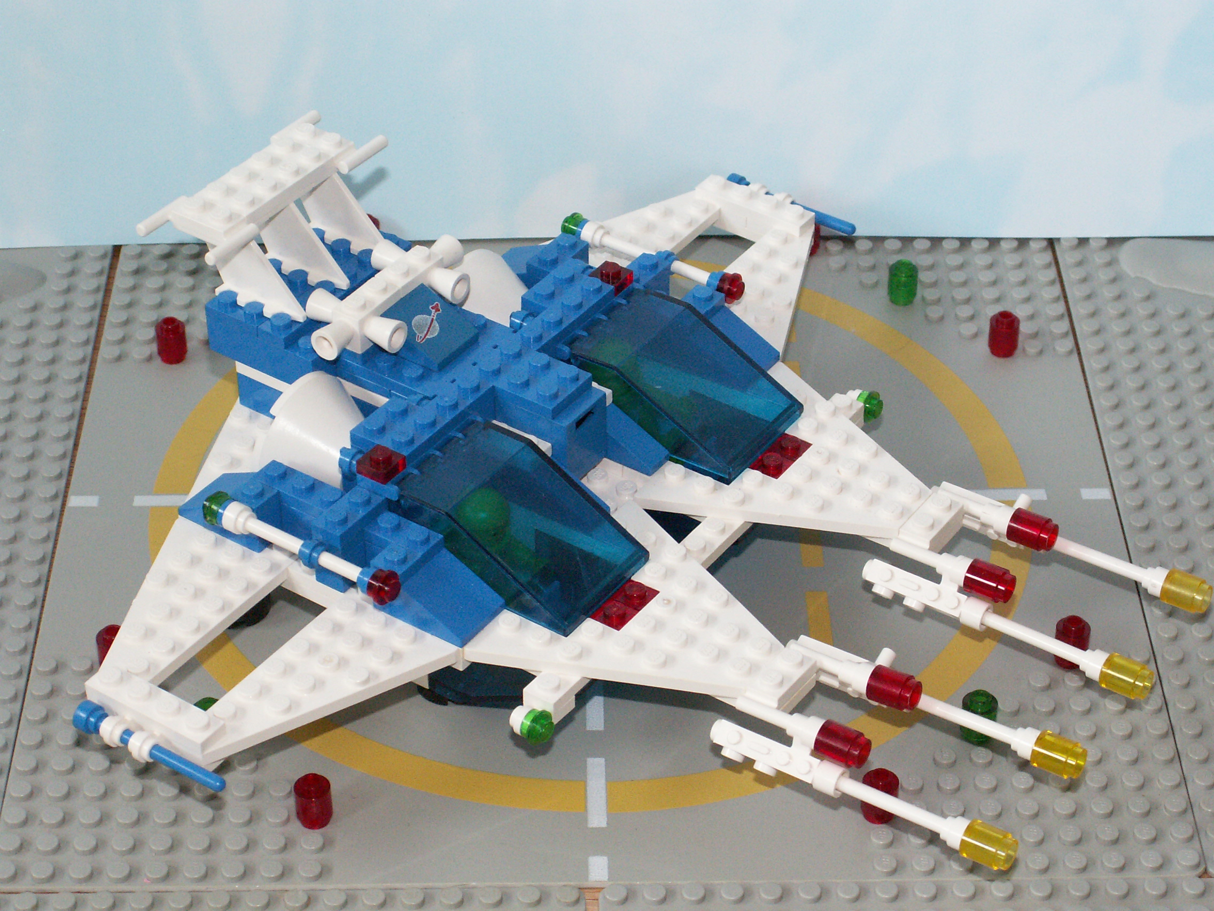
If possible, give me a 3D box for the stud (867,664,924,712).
[{"bbox_3d":[0.061,0.049,0.572,0.011,0.008,0.008,21,42,29],"label":"stud"}]

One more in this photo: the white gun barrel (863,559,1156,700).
[{"bbox_3d":[0.087,0.037,0.593,0.070,0.009,0.008,23,43,27],"label":"white gun barrel"}]

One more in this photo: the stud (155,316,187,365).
[{"bbox_3d":[-0.113,-0.030,0.703,0.008,0.011,0.008,0,38,-1],"label":"stud"}]

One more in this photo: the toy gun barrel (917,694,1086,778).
[{"bbox_3d":[0.081,0.057,0.562,0.040,0.008,0.008,20,42,28],"label":"toy gun barrel"}]

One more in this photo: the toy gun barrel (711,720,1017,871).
[{"bbox_3d":[0.051,0.069,0.552,0.069,0.009,0.009,21,42,29],"label":"toy gun barrel"}]

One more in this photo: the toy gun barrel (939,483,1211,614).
[{"bbox_3d":[0.105,0.021,0.613,0.069,0.009,0.009,21,42,29],"label":"toy gun barrel"}]

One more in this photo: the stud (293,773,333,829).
[{"bbox_3d":[-0.062,0.073,0.572,0.008,0.011,0.008,0,38,-1],"label":"stud"}]

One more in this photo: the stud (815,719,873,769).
[{"bbox_3d":[0.049,0.060,0.558,0.011,0.008,0.008,21,42,29],"label":"stud"}]

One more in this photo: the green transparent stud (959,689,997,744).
[{"bbox_3d":[0.082,0.057,0.593,0.008,0.011,0.008,0,38,-1],"label":"green transparent stud"}]

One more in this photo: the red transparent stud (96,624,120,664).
[{"bbox_3d":[-0.111,0.044,0.609,0.008,0.011,0.008,0,38,-1],"label":"red transparent stud"}]

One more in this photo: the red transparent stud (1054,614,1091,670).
[{"bbox_3d":[0.105,0.042,0.612,0.008,0.011,0.008,0,38,-1],"label":"red transparent stud"}]

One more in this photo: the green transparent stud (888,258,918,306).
[{"bbox_3d":[0.079,-0.047,0.725,0.008,0.011,0.008,0,38,-1],"label":"green transparent stud"}]

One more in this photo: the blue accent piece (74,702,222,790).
[{"bbox_3d":[-0.094,0.060,0.553,0.038,0.007,0.007,22,43,25],"label":"blue accent piece"}]

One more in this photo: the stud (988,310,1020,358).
[{"bbox_3d":[0.104,-0.032,0.707,0.008,0.011,0.008,0,38,-1],"label":"stud"}]

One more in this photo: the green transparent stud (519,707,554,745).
[{"bbox_3d":[-0.014,0.057,0.567,0.005,0.008,0.008,24,44,27],"label":"green transparent stud"}]

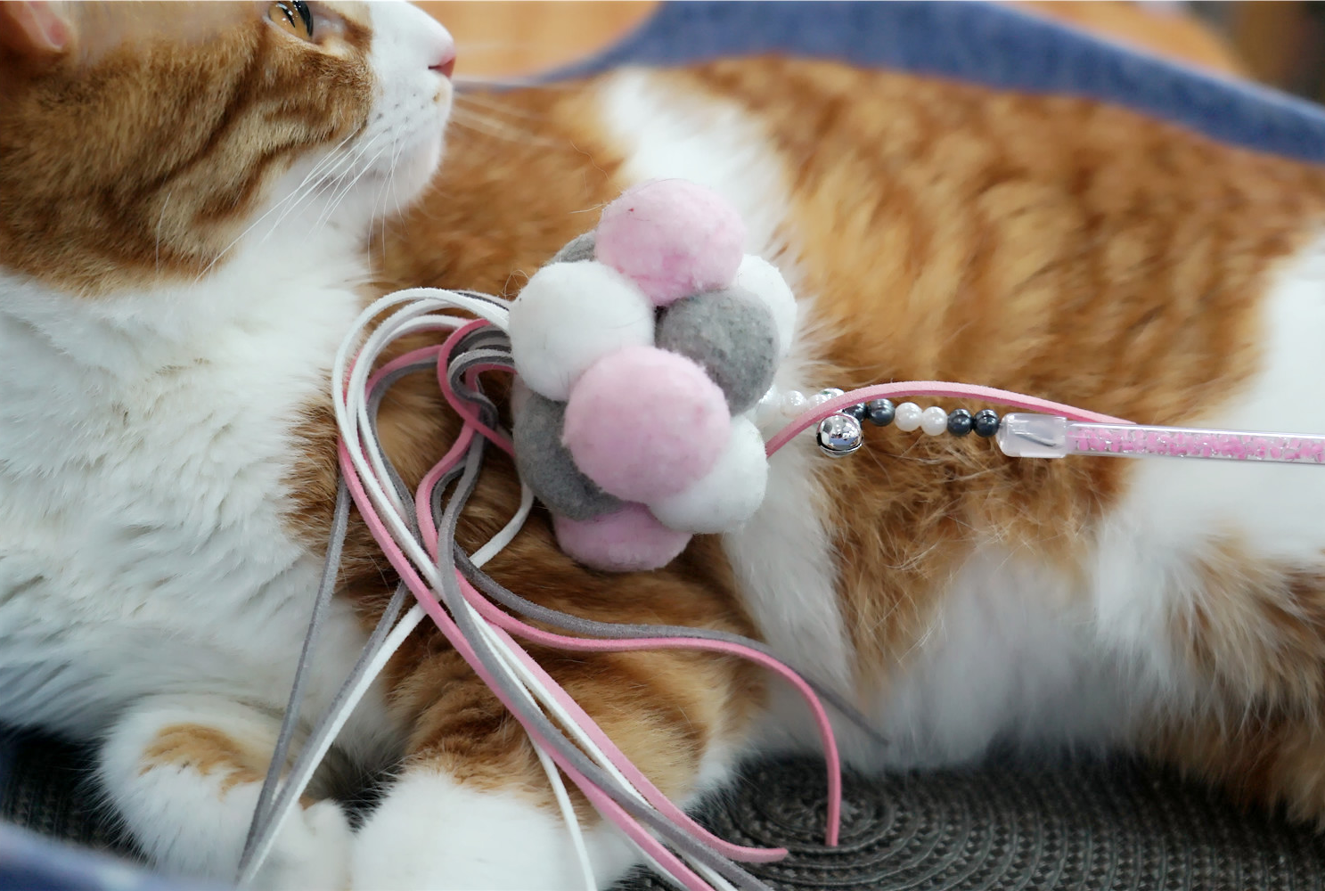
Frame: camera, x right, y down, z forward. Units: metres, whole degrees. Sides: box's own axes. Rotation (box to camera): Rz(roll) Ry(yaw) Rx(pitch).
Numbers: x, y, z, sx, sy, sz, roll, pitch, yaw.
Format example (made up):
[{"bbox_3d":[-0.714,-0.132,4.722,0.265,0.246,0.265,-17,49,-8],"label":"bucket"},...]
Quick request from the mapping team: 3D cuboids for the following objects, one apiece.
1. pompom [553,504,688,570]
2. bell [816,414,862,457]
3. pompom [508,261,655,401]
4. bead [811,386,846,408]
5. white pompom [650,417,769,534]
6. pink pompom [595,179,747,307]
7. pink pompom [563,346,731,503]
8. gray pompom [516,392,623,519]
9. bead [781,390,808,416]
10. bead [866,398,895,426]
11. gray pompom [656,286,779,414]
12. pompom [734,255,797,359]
[{"bbox_3d":[-0.008,0.012,0.482,0.029,0.028,0.028,0,25,0],"label":"pompom"},{"bbox_3d":[0.037,-0.002,0.480,0.009,0.010,0.009,0,25,0],"label":"bell"},{"bbox_3d":[-0.016,-0.023,0.468,0.030,0.029,0.029,0,25,0],"label":"pompom"},{"bbox_3d":[0.035,-0.009,0.487,0.006,0.006,0.006,0,25,0],"label":"bead"},{"bbox_3d":[0.009,0.005,0.470,0.026,0.026,0.026,0,25,0],"label":"white pompom"},{"bbox_3d":[0.002,-0.042,0.476,0.031,0.028,0.029,0,25,0],"label":"pink pompom"},{"bbox_3d":[-0.003,-0.004,0.452,0.032,0.031,0.031,0,25,0],"label":"pink pompom"},{"bbox_3d":[-0.017,0.001,0.471,0.028,0.028,0.028,0,25,0],"label":"gray pompom"},{"bbox_3d":[0.028,-0.009,0.486,0.006,0.006,0.006,0,25,0],"label":"bead"},{"bbox_3d":[0.046,-0.007,0.484,0.006,0.006,0.006,0,25,0],"label":"bead"},{"bbox_3d":[0.011,-0.019,0.468,0.026,0.027,0.026,0,25,0],"label":"gray pompom"},{"bbox_3d":[0.016,-0.027,0.484,0.026,0.026,0.026,0,25,0],"label":"pompom"}]

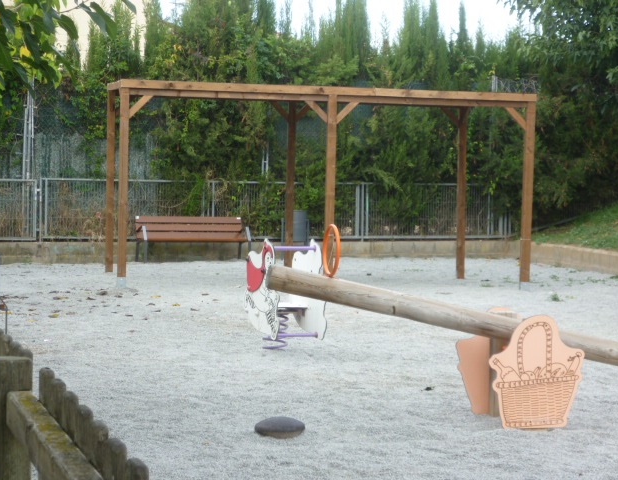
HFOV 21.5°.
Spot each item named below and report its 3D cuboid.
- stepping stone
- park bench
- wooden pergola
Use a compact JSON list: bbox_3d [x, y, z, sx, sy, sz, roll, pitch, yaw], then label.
[{"bbox_3d":[-0.163,1.072,9.300,0.285,0.113,0.285,2,4,0],"label":"stepping stone"},{"bbox_3d":[-1.952,-0.003,27.600,1.850,0.770,0.600,0,5,-21],"label":"park bench"},{"bbox_3d":[-0.004,-0.785,23.597,5.670,2.804,3.457,1,4,-10],"label":"wooden pergola"}]

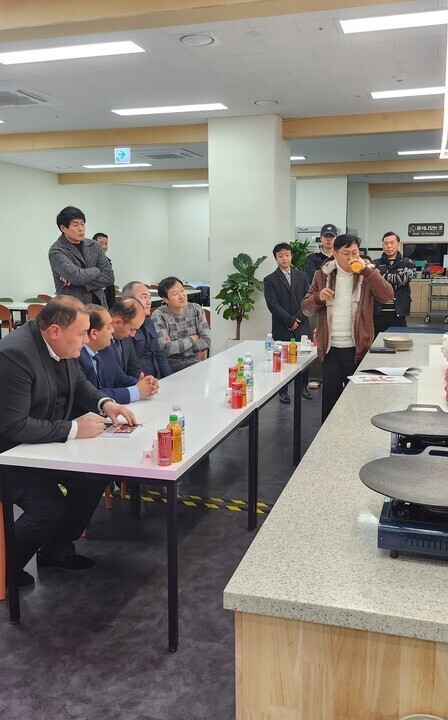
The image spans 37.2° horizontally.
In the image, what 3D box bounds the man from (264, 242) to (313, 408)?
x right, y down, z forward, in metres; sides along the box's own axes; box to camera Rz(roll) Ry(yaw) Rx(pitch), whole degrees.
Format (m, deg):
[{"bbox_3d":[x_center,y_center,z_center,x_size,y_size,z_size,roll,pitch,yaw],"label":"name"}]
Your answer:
[{"bbox_3d":[0.696,-0.391,7.078,0.525,1.672,0.343,-2,9,-7],"label":"man"}]

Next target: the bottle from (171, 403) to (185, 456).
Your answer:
[{"bbox_3d":[-0.194,0.289,2.784,0.061,0.210,0.061,0,9,0],"label":"bottle"}]

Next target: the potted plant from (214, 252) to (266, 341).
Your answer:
[{"bbox_3d":[0.182,-0.370,7.337,0.570,1.570,0.520,2,9,17],"label":"potted plant"}]

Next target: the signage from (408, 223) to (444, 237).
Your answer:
[{"bbox_3d":[5.347,-3.424,17.559,0.909,0.338,0.040,2,9,17],"label":"signage"}]

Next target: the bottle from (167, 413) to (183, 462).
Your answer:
[{"bbox_3d":[-0.195,0.309,2.618,0.061,0.183,0.061,0,9,0],"label":"bottle"}]

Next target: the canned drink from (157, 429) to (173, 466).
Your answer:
[{"bbox_3d":[-0.234,0.349,2.647,0.054,0.134,0.054,2,9,17],"label":"canned drink"}]

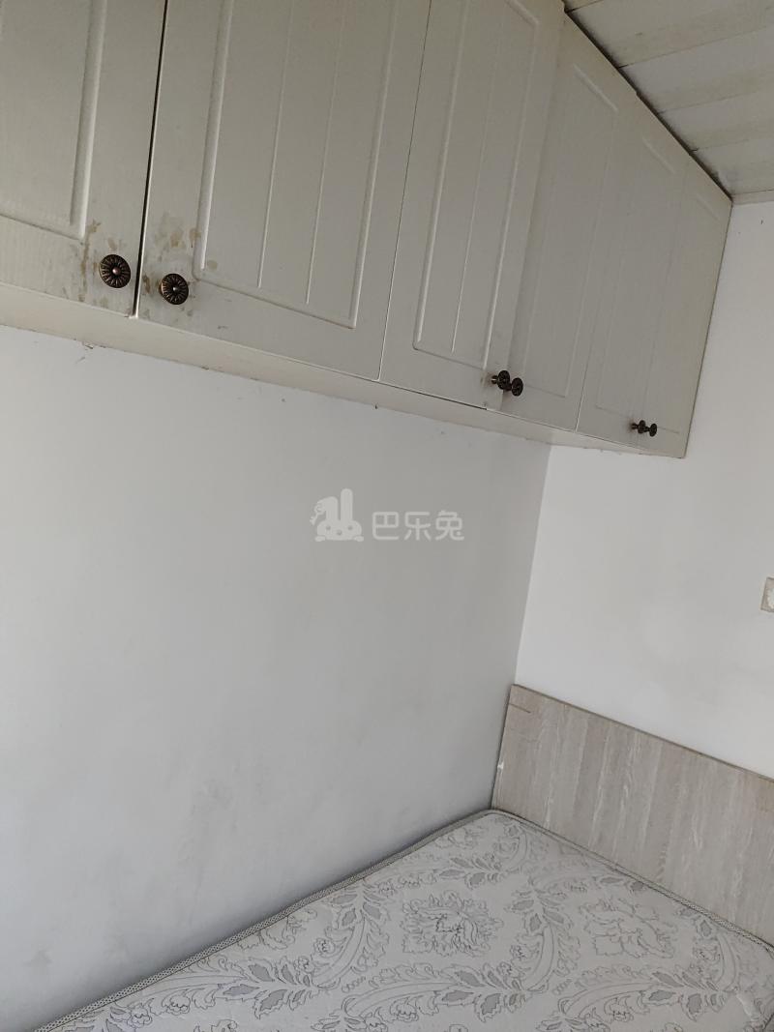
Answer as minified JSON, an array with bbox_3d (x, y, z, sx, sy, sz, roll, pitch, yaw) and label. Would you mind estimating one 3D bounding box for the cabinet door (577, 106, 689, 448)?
[{"bbox_3d":[0.589,-0.547,1.633,0.030,0.737,0.342,13,7,42],"label":"cabinet door"}]

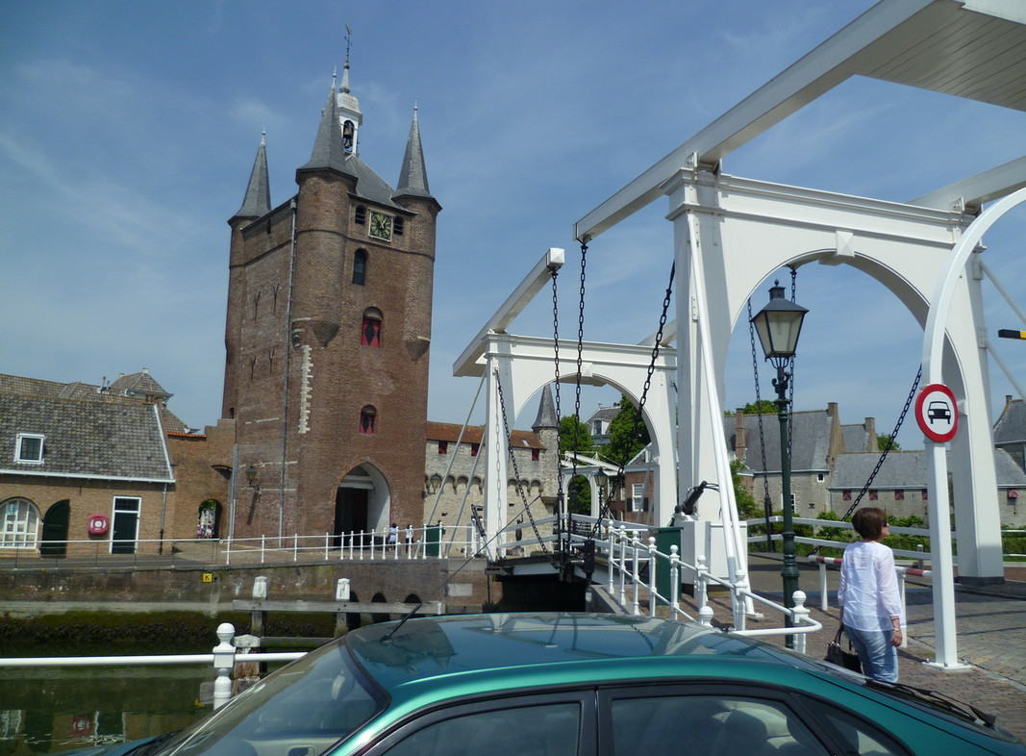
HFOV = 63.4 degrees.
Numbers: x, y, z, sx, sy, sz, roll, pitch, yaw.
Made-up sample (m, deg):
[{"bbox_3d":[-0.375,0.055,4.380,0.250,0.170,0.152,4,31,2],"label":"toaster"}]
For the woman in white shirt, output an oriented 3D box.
[{"bbox_3d":[2.472,1.702,5.632,0.500,1.630,0.380,-6,-11,40],"label":"woman in white shirt"}]

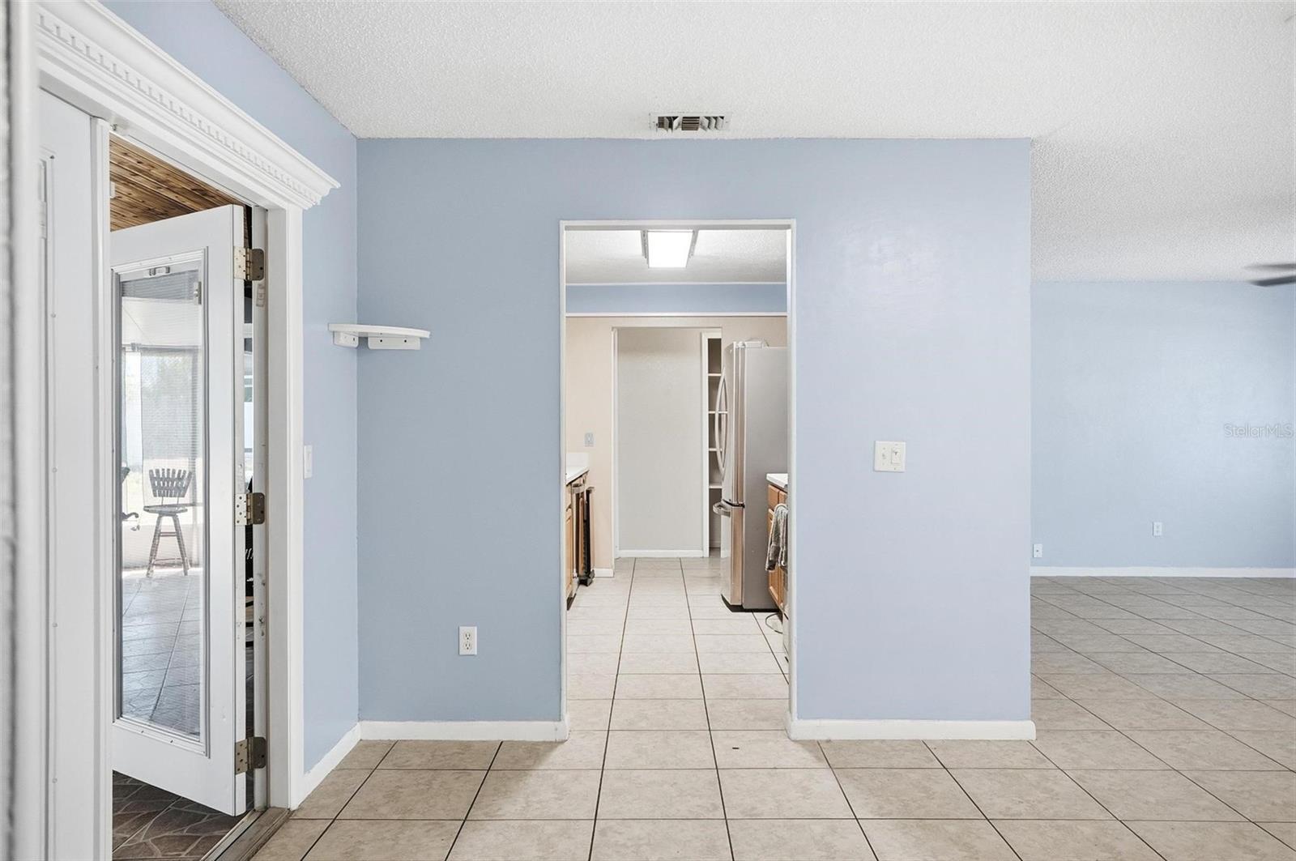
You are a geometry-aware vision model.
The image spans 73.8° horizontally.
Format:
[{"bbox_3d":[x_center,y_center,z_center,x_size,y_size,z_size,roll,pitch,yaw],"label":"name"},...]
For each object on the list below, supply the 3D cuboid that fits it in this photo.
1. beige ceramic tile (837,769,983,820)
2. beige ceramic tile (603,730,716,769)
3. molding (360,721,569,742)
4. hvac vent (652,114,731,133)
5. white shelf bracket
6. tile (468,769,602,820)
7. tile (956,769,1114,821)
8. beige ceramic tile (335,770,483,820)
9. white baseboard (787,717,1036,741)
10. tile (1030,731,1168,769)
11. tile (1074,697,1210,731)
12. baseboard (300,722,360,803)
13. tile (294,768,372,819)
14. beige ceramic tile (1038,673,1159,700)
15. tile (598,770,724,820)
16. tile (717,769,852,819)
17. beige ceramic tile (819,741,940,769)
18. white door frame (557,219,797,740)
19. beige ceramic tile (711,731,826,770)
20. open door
[{"bbox_3d":[0.883,1.255,2.972,0.413,0.010,0.400,0,1,1],"label":"beige ceramic tile"},{"bbox_3d":[0.047,1.253,3.380,0.413,0.010,0.400,0,1,1],"label":"beige ceramic tile"},{"bbox_3d":[-0.742,1.209,3.484,0.847,0.079,0.015,0,1,1],"label":"molding"},{"bbox_3d":[0.161,-1.174,3.282,0.296,0.020,0.215,0,0,1],"label":"hvac vent"},{"bbox_3d":[-1.024,-0.358,3.321,0.294,0.067,0.299,0,0,1],"label":"white shelf bracket"},{"bbox_3d":[-0.377,1.248,2.972,0.414,0.010,0.402,0,0,1],"label":"tile"},{"bbox_3d":[1.299,1.245,2.952,0.414,0.010,0.402,0,0,1],"label":"tile"},{"bbox_3d":[-0.797,1.259,2.987,0.413,0.010,0.400,0,1,1],"label":"beige ceramic tile"},{"bbox_3d":[1.069,1.206,3.471,0.980,0.082,0.017,0,0,0],"label":"white baseboard"},{"bbox_3d":[1.727,1.249,3.365,0.413,0.010,0.400,0,1,1],"label":"tile"},{"bbox_3d":[2.164,1.248,3.782,0.425,0.010,0.402,0,0,0],"label":"tile"},{"bbox_3d":[-1.161,1.210,3.191,0.015,0.082,0.585,0,0,0],"label":"baseboard"},{"bbox_3d":[-1.082,1.257,2.985,0.155,0.010,0.405,0,0,0],"label":"tile"},{"bbox_3d":[2.154,1.239,4.162,0.413,0.010,0.400,0,1,1],"label":"beige ceramic tile"},{"bbox_3d":[0.042,1.247,2.967,0.414,0.010,0.402,0,0,1],"label":"tile"},{"bbox_3d":[0.461,1.246,2.962,0.414,0.010,0.402,0,0,1],"label":"tile"},{"bbox_3d":[0.890,1.253,3.329,0.418,0.010,0.295,0,0,0],"label":"beige ceramic tile"},{"bbox_3d":[0.124,0.204,3.531,0.949,2.087,0.120,0,0,0],"label":"white door frame"},{"bbox_3d":[0.467,1.252,3.376,0.413,0.010,0.400,0,1,1],"label":"beige ceramic tile"},{"bbox_3d":[-1.702,0.259,3.047,0.850,1.987,0.045,0,0,31],"label":"open door"}]

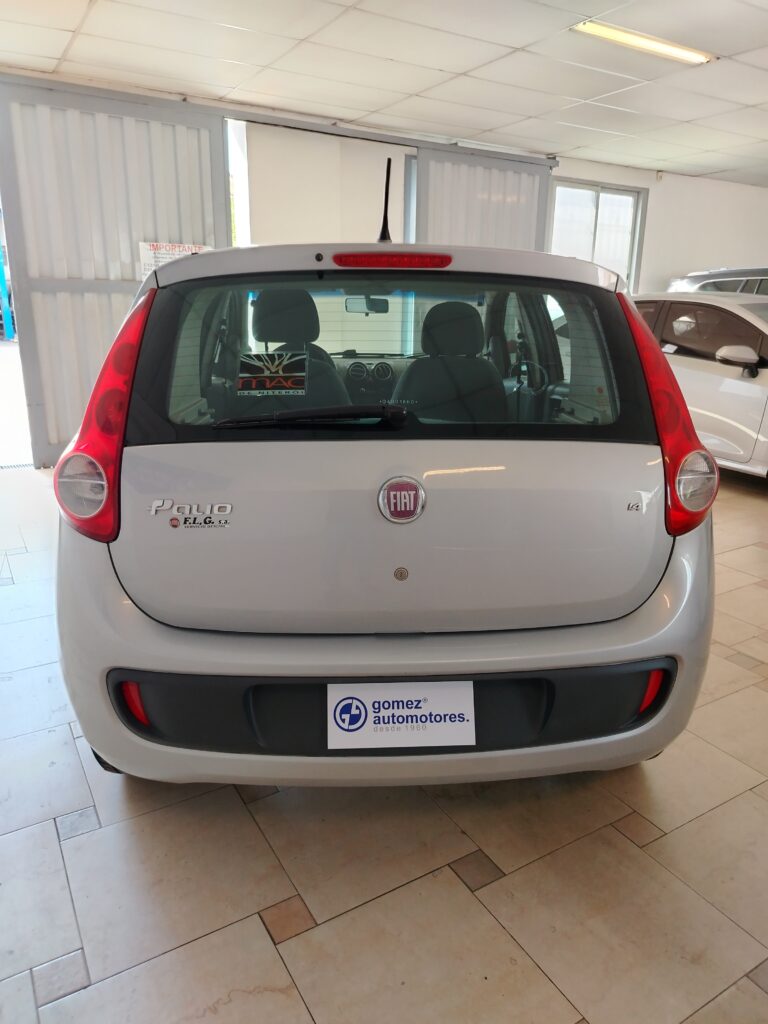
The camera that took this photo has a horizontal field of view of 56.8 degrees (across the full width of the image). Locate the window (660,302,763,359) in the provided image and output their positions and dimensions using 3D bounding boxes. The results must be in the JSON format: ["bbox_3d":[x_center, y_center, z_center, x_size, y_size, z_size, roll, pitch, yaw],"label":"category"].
[{"bbox_3d":[2.458,-1.345,5.298,0.080,0.400,0.870,12,9,-28],"label":"window"}]

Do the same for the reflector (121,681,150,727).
[{"bbox_3d":[-0.525,0.407,1.501,0.055,0.103,0.035,4,16,11],"label":"reflector"}]

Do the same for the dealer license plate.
[{"bbox_3d":[0.035,0.411,1.437,0.297,0.132,0.010,-1,-6,-4],"label":"dealer license plate"}]

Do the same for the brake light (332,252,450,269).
[{"bbox_3d":[0.021,-0.583,1.643,0.278,0.034,0.030,-1,16,-4],"label":"brake light"}]

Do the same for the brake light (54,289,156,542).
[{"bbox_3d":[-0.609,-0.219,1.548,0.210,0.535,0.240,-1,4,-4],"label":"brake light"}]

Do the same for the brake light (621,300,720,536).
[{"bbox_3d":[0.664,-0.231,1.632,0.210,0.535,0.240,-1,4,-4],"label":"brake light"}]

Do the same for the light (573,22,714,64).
[{"bbox_3d":[1.634,-2.896,4.402,1.170,0.050,0.170,-9,19,-31],"label":"light"}]

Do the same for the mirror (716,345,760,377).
[{"bbox_3d":[2.450,-1.043,4.896,0.250,0.200,0.150,-7,18,-24],"label":"mirror"}]

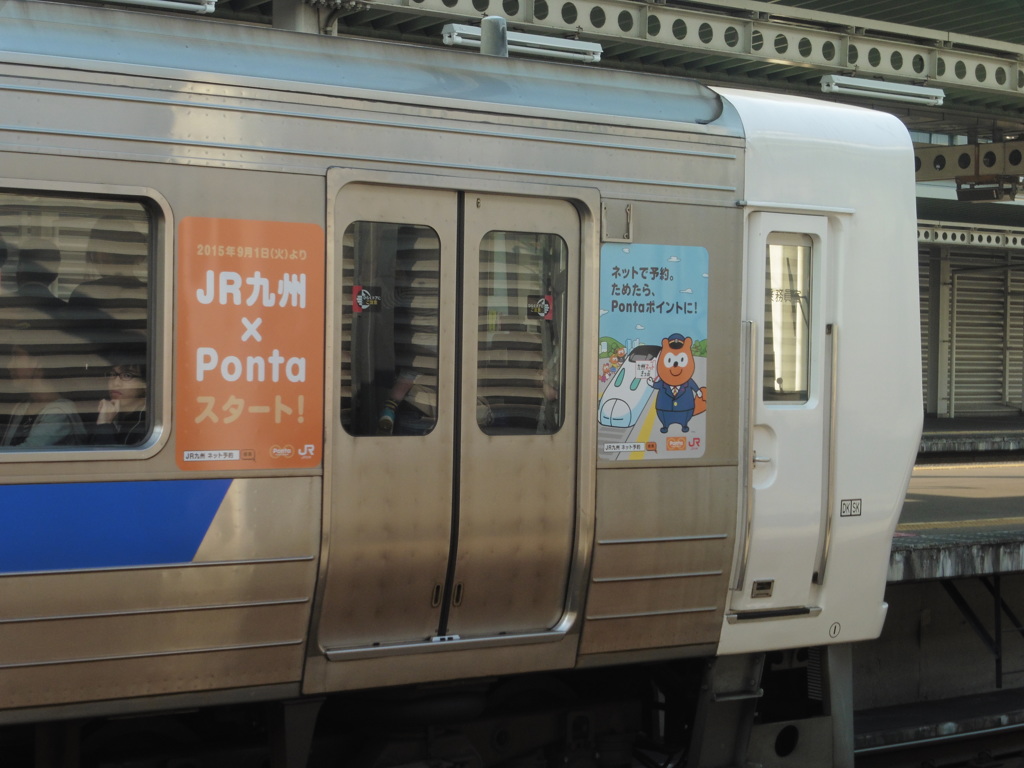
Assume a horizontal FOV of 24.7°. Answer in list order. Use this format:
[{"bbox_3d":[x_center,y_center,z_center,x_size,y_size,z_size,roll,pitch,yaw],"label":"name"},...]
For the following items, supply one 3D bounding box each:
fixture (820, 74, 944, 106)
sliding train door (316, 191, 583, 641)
[{"bbox_3d":[2.792,-2.189,17.506,1.250,0.112,0.150,0,1,-40],"label":"fixture"},{"bbox_3d":[-0.241,0.131,9.212,1.290,1.800,0.110,0,1,-40],"label":"sliding train door"}]

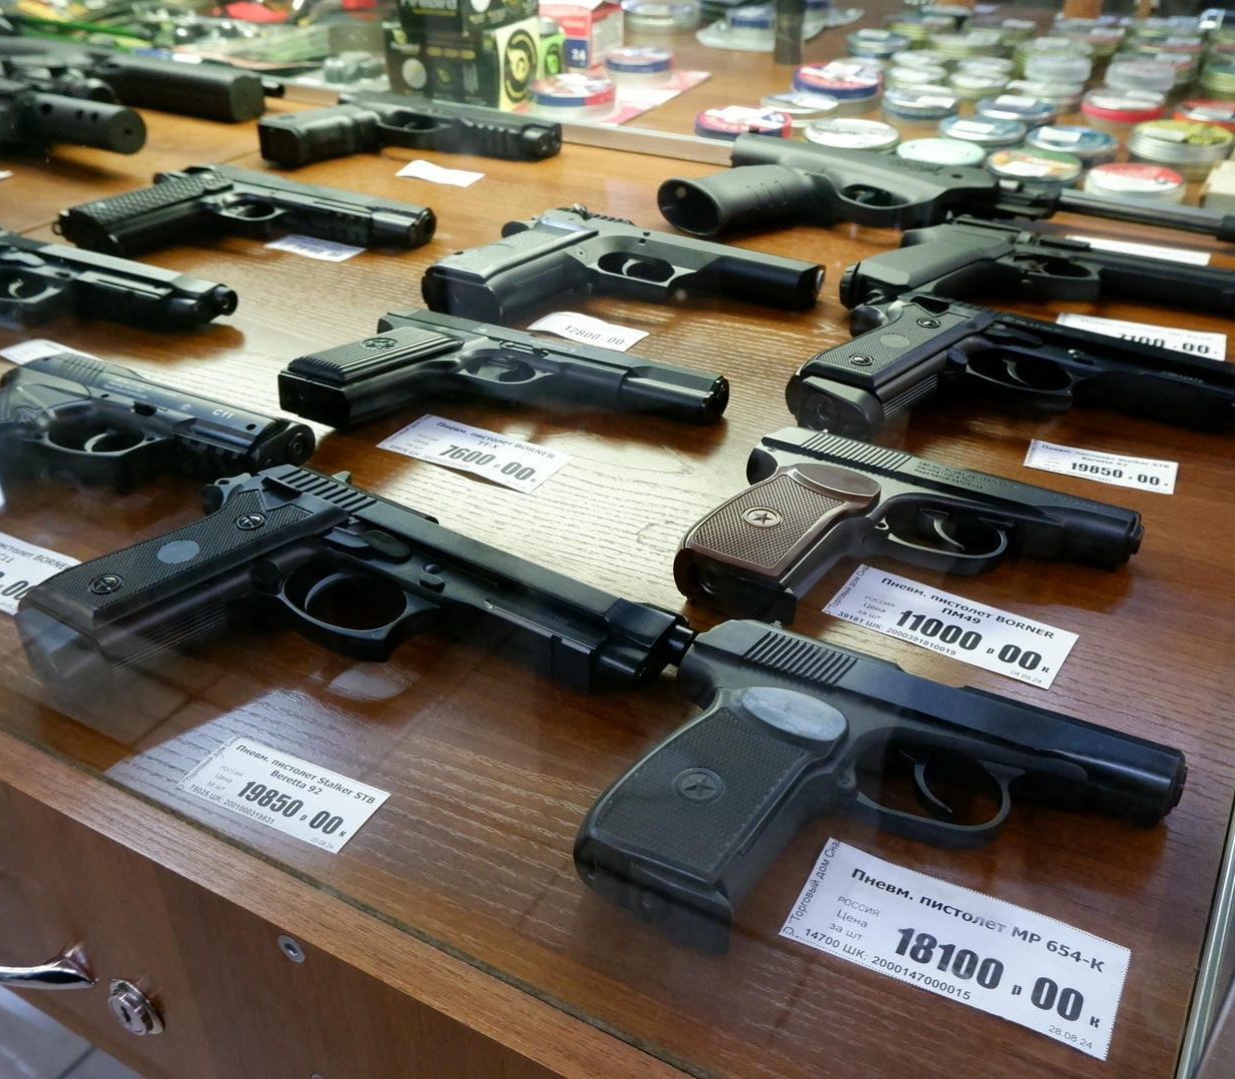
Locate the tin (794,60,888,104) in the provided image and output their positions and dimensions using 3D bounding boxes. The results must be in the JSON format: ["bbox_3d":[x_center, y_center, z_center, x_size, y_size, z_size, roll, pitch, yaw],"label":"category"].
[{"bbox_3d":[0.187,-0.382,0.990,0.075,0.020,0.075,-1,35,1],"label":"tin"}]

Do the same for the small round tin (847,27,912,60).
[{"bbox_3d":[0.270,-0.508,1.201,0.061,0.017,0.061,6,35,10],"label":"small round tin"}]

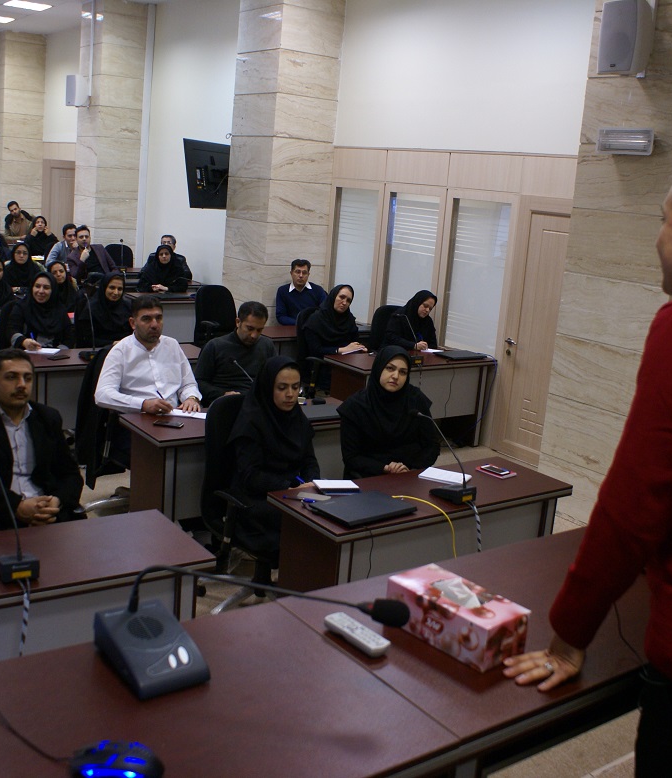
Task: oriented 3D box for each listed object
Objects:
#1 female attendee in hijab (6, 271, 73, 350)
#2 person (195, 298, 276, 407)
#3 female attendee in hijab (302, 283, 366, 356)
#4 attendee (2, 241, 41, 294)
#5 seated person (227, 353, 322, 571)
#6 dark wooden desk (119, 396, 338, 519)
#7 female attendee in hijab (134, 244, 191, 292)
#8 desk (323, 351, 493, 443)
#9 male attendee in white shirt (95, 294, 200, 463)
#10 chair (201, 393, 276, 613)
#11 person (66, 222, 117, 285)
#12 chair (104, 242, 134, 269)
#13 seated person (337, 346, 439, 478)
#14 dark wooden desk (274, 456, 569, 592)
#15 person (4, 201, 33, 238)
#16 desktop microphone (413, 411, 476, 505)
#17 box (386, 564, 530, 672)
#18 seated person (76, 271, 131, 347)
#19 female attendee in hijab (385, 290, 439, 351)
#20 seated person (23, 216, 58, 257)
[{"bbox_3d":[-2.242,-0.242,6.666,0.540,1.310,0.820,-2,14,-28],"label":"female attendee in hijab"},{"bbox_3d":[-0.562,0.131,5.281,0.560,1.330,0.800,-4,15,-33],"label":"person"},{"bbox_3d":[0.005,-0.206,7.095,0.500,1.280,0.780,-5,16,-36],"label":"female attendee in hijab"},{"bbox_3d":[-3.039,-0.796,8.538,0.520,1.240,0.750,-4,16,-35],"label":"attendee"},{"bbox_3d":[-0.293,0.471,4.038,0.500,1.260,0.780,-6,16,-39],"label":"seated person"},{"bbox_3d":[-0.498,0.523,5.095,1.392,0.737,0.523,-5,15,-35],"label":"dark wooden desk"},{"bbox_3d":[-2.046,-1.047,10.421,0.620,1.310,0.800,-1,13,-24],"label":"female attendee in hijab"},{"bbox_3d":[0.622,0.114,7.343,1.399,0.737,0.529,-5,15,-35],"label":"desk"},{"bbox_3d":[-1.102,0.145,5.157,0.620,1.360,0.850,-2,14,-28],"label":"male attendee in white shirt"},{"bbox_3d":[-0.356,0.548,4.290,0.620,1.050,0.660,-5,15,-35],"label":"chair"},{"bbox_3d":[-2.938,-1.273,10.542,0.600,1.350,0.850,-2,14,-27],"label":"person"},{"bbox_3d":[-2.953,-1.469,12.229,0.580,1.060,0.600,-5,16,-36],"label":"chair"},{"bbox_3d":[0.287,0.450,4.279,0.520,1.290,0.780,-2,14,-29],"label":"seated person"},{"bbox_3d":[0.398,0.829,4.071,1.430,0.750,0.550,-5,16,-36],"label":"dark wooden desk"},{"bbox_3d":[-5.157,-2.306,14.205,0.560,1.310,0.780,-6,17,-40],"label":"person"},{"bbox_3d":[0.485,0.300,3.960,0.130,0.340,0.350,-7,17,-41],"label":"desktop microphone"},{"bbox_3d":[0.224,0.418,1.626,0.121,0.085,0.242,-6,16,-40],"label":"box"},{"bbox_3d":[-1.798,-0.278,7.006,0.520,1.300,0.820,-2,14,-28],"label":"seated person"},{"bbox_3d":[0.670,-0.236,7.591,0.500,1.230,0.760,-5,16,-36],"label":"female attendee in hijab"},{"bbox_3d":[-4.235,-1.830,12.584,0.540,1.250,0.750,-5,17,-38],"label":"seated person"}]

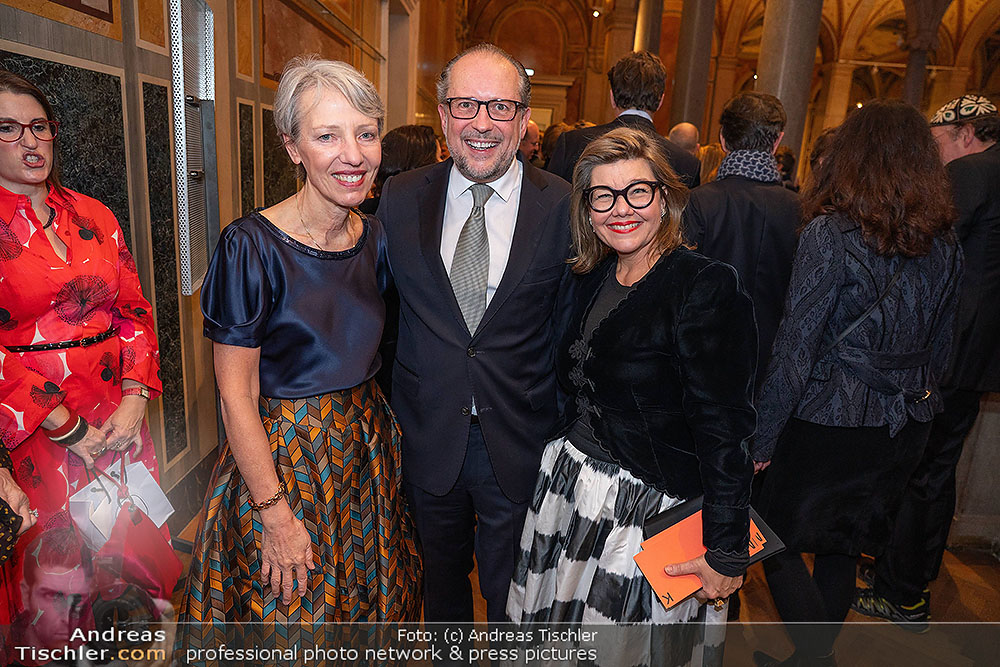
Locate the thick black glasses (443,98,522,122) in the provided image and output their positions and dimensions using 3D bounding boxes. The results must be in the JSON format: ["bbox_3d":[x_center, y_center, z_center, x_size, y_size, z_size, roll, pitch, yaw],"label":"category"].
[{"bbox_3d":[-0.026,-0.436,1.318,0.146,0.046,0.145,4,15,3],"label":"thick black glasses"}]

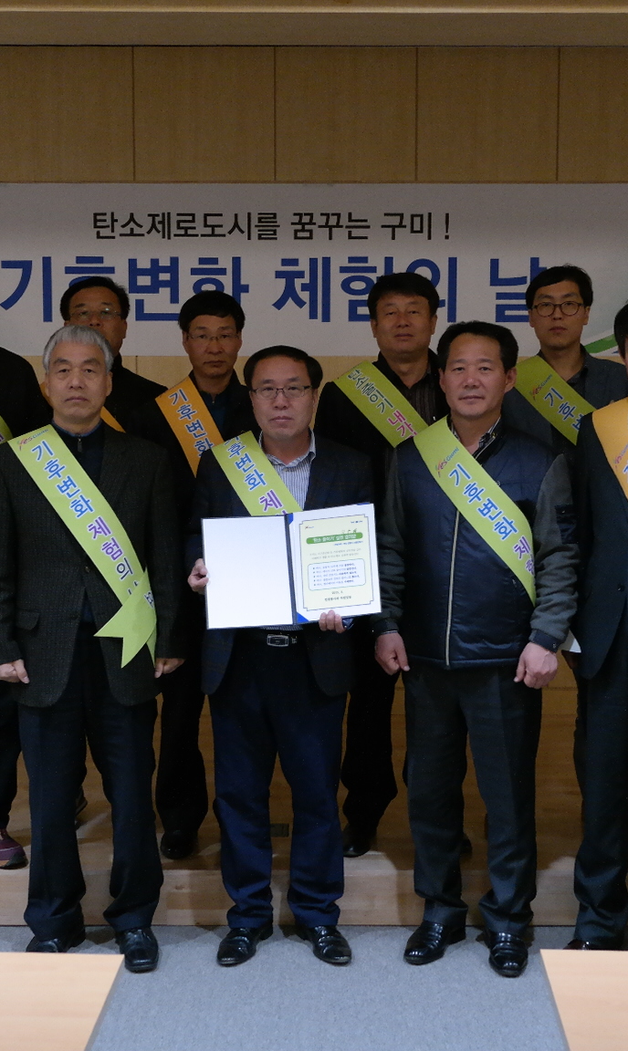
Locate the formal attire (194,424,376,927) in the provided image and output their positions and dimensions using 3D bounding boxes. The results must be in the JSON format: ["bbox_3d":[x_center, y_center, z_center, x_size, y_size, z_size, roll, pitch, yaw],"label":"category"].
[{"bbox_3d":[-0.093,0.444,3.620,0.500,1.387,0.360,0,6,0],"label":"formal attire"}]

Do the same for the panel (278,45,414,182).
[{"bbox_3d":[0.135,-1.704,5.466,0.583,0.551,0.025,0,6,0],"label":"panel"}]

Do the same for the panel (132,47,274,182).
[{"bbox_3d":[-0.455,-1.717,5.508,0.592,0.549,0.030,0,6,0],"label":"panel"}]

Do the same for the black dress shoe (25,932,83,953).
[{"bbox_3d":[-0.719,1.133,3.637,0.105,0.110,0.285,2,6,21],"label":"black dress shoe"}]

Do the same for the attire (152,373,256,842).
[{"bbox_3d":[-0.313,0.231,3.963,0.510,1.374,0.290,0,6,-2],"label":"attire"}]

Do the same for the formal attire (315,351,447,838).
[{"bbox_3d":[0.272,0.199,3.970,0.530,1.437,0.300,0,6,0],"label":"formal attire"}]

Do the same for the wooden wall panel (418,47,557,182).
[{"bbox_3d":[0.723,-1.704,5.466,0.583,0.551,0.025,0,6,0],"label":"wooden wall panel"}]

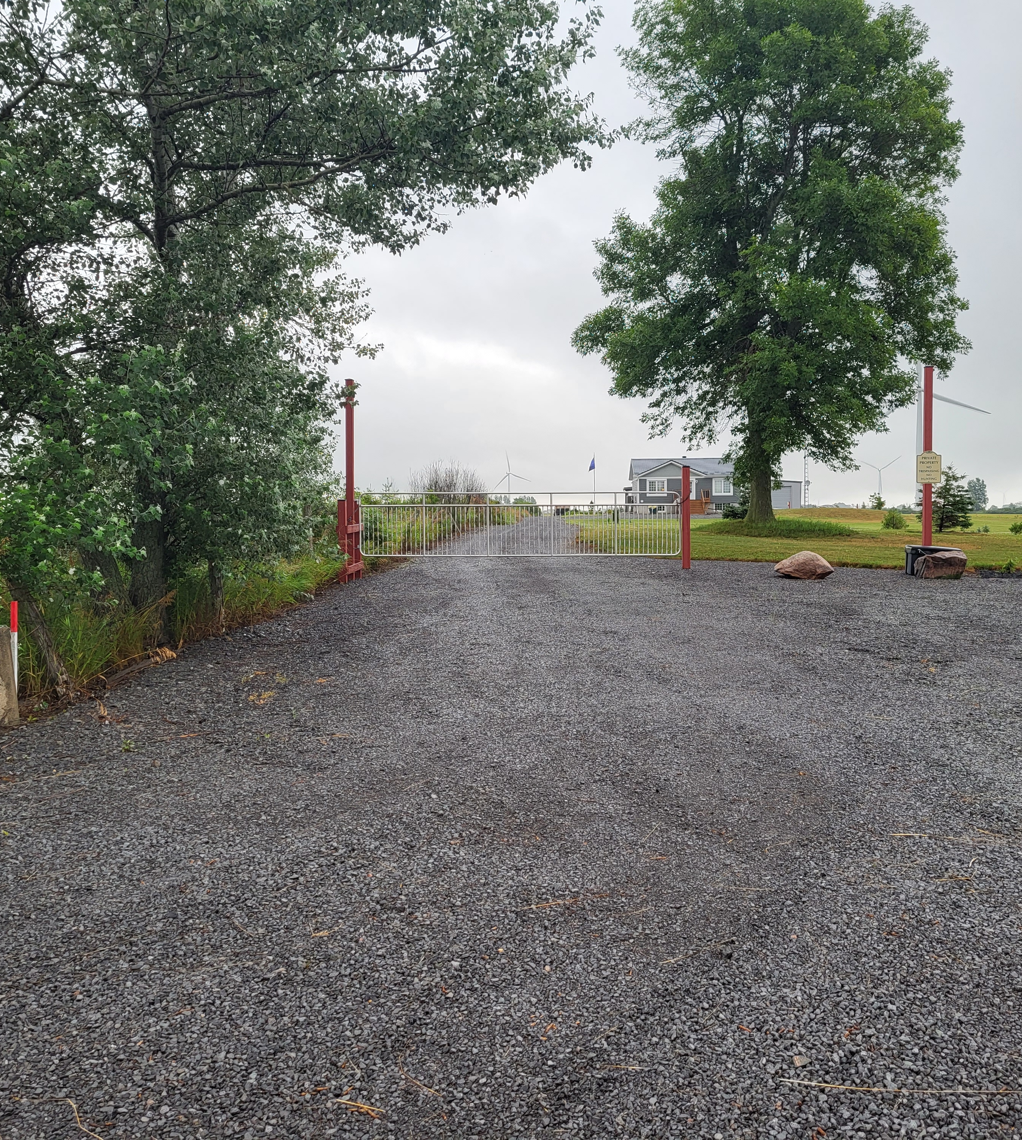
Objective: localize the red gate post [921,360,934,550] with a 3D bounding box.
[{"bbox_3d":[7.772,-1.883,21.300,0.145,3.830,0.145,0,3,0],"label":"red gate post"}]

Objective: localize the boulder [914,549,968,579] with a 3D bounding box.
[{"bbox_3d":[7.414,-0.080,19.700,0.840,0.440,0.580,0,3,5],"label":"boulder"}]

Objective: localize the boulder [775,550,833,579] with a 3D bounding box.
[{"bbox_3d":[5.074,-0.076,19.750,0.980,0.440,0.650,0,3,5],"label":"boulder"}]

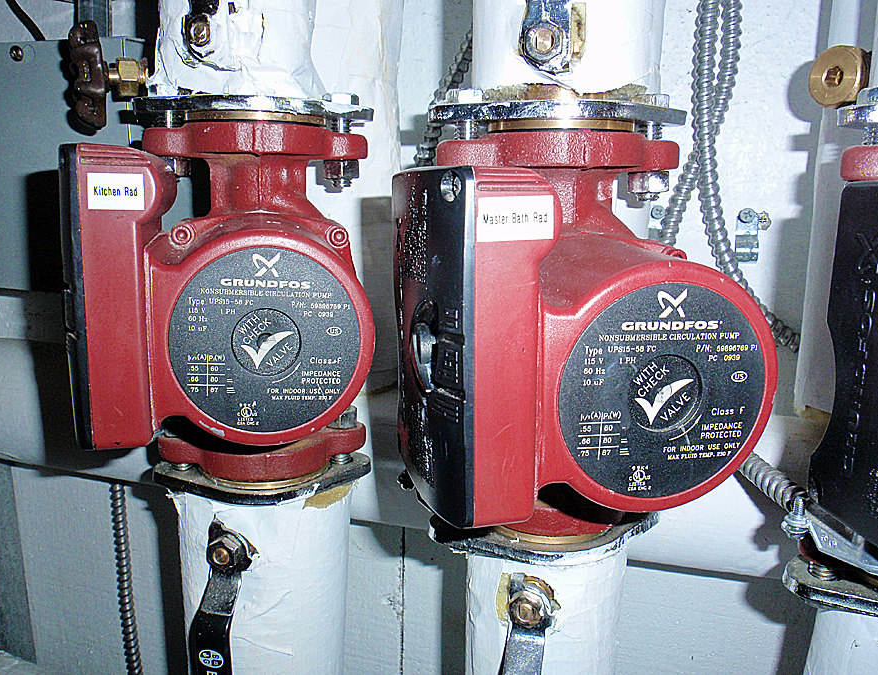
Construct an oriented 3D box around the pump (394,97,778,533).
[{"bbox_3d":[0.048,0.003,0.288,0.122,0.165,0.134,-2,12,-10],"label":"pump"}]

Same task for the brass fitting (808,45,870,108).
[{"bbox_3d":[0.164,-0.105,0.294,0.015,0.023,0.023,-4,12,-22],"label":"brass fitting"}]

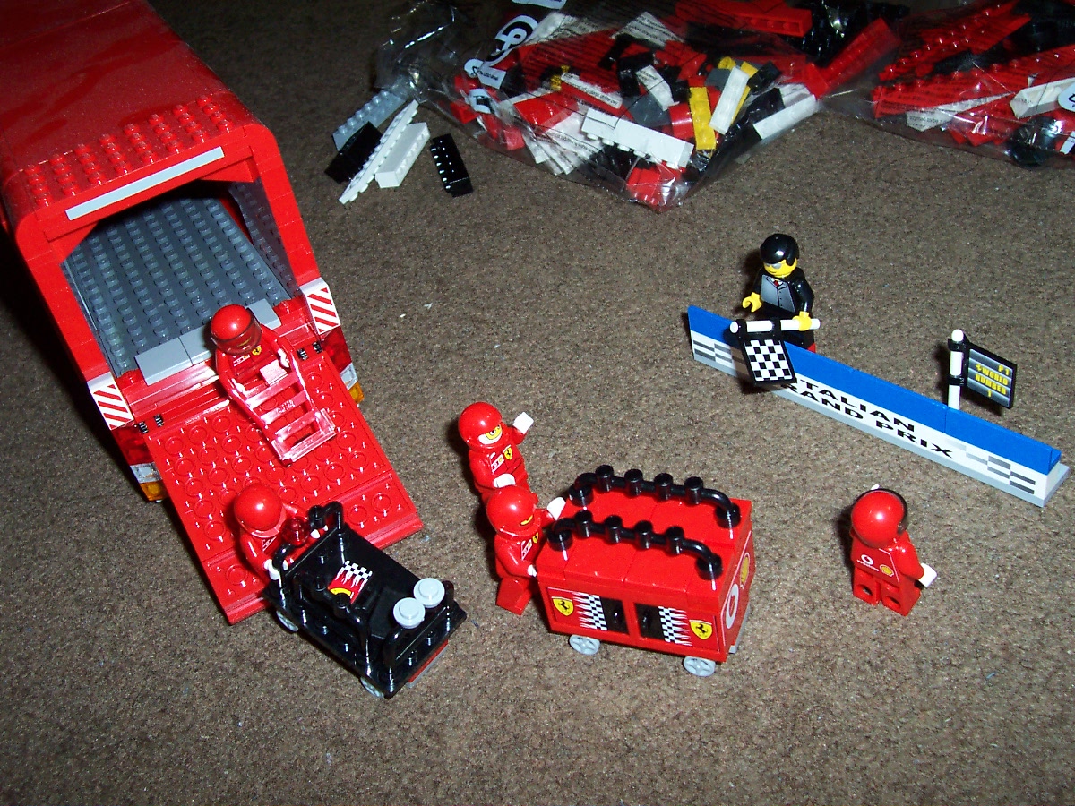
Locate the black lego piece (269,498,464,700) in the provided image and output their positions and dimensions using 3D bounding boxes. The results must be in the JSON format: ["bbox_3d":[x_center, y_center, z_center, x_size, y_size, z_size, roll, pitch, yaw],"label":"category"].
[{"bbox_3d":[-0.048,0.052,0.320,0.049,0.032,0.033,32,53,22],"label":"black lego piece"}]

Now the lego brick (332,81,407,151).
[{"bbox_3d":[-0.085,-0.152,0.601,0.008,0.011,0.064,12,45,27],"label":"lego brick"}]

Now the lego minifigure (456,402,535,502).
[{"bbox_3d":[-0.011,0.019,0.354,0.018,0.043,0.025,11,37,43],"label":"lego minifigure"}]

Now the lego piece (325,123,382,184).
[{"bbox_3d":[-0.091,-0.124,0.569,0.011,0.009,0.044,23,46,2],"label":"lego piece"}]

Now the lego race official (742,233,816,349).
[{"bbox_3d":[0.080,-0.035,0.372,0.025,0.042,0.015,27,53,38],"label":"lego race official"}]

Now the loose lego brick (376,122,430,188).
[{"bbox_3d":[-0.066,-0.121,0.562,0.011,0.008,0.048,1,41,16],"label":"loose lego brick"}]

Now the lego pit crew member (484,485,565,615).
[{"bbox_3d":[-0.004,0.040,0.327,0.018,0.043,0.025,16,44,18],"label":"lego pit crew member"}]

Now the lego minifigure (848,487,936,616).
[{"bbox_3d":[0.094,0.036,0.304,0.025,0.043,0.022,21,57,36],"label":"lego minifigure"}]

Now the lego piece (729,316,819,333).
[{"bbox_3d":[0.075,-0.024,0.362,0.033,0.003,0.003,-5,34,-27],"label":"lego piece"}]

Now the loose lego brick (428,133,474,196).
[{"bbox_3d":[-0.042,-0.112,0.545,0.011,0.008,0.048,-16,39,-4],"label":"loose lego brick"}]

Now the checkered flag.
[{"bbox_3d":[0.071,-0.016,0.357,0.016,0.004,0.022,-5,73,-27],"label":"checkered flag"}]

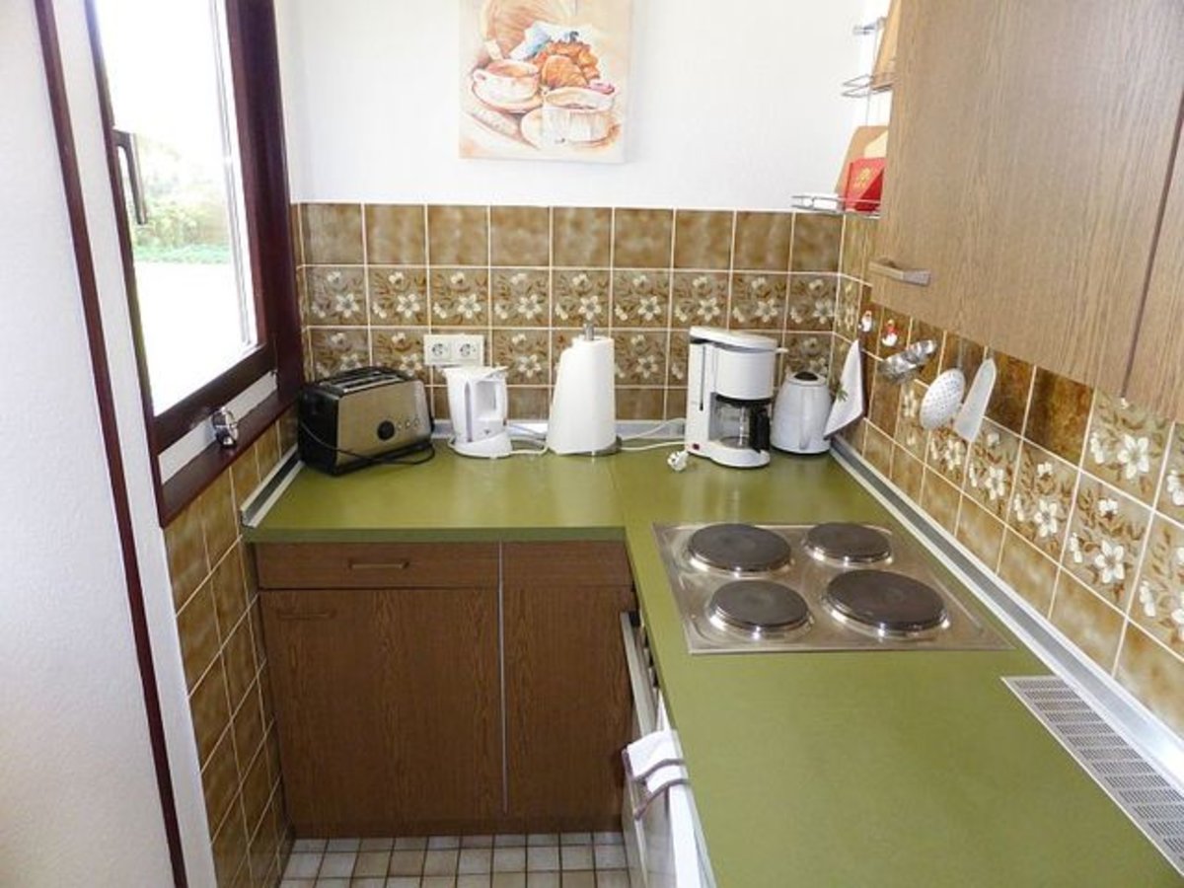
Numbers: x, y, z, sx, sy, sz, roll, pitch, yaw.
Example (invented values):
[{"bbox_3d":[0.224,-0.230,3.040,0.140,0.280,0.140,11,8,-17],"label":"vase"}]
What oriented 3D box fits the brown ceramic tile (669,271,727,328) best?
[{"bbox_3d":[0.275,-0.364,2.098,0.149,0.149,0.010,0,18,-4],"label":"brown ceramic tile"}]

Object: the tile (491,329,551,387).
[{"bbox_3d":[-0.182,-0.221,2.114,0.149,0.149,0.010,0,18,-4],"label":"tile"}]

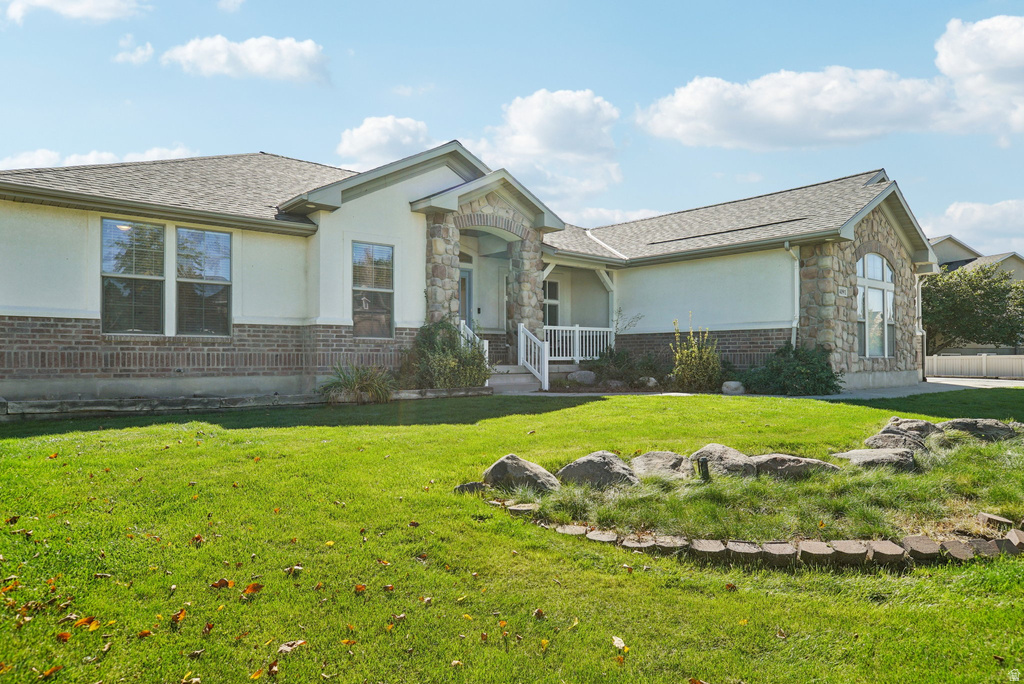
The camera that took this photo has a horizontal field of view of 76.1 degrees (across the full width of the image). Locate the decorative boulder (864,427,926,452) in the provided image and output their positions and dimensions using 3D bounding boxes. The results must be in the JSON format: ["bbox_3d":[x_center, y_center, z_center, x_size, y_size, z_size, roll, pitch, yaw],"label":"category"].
[{"bbox_3d":[4.804,1.234,8.200,0.700,0.310,0.560,0,-1,17],"label":"decorative boulder"}]

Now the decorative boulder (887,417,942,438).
[{"bbox_3d":[5.380,1.156,8.750,0.680,0.300,0.550,0,-1,17],"label":"decorative boulder"}]

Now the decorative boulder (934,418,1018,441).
[{"bbox_3d":[6.244,1.190,8.800,0.950,0.310,0.620,0,-1,6],"label":"decorative boulder"}]

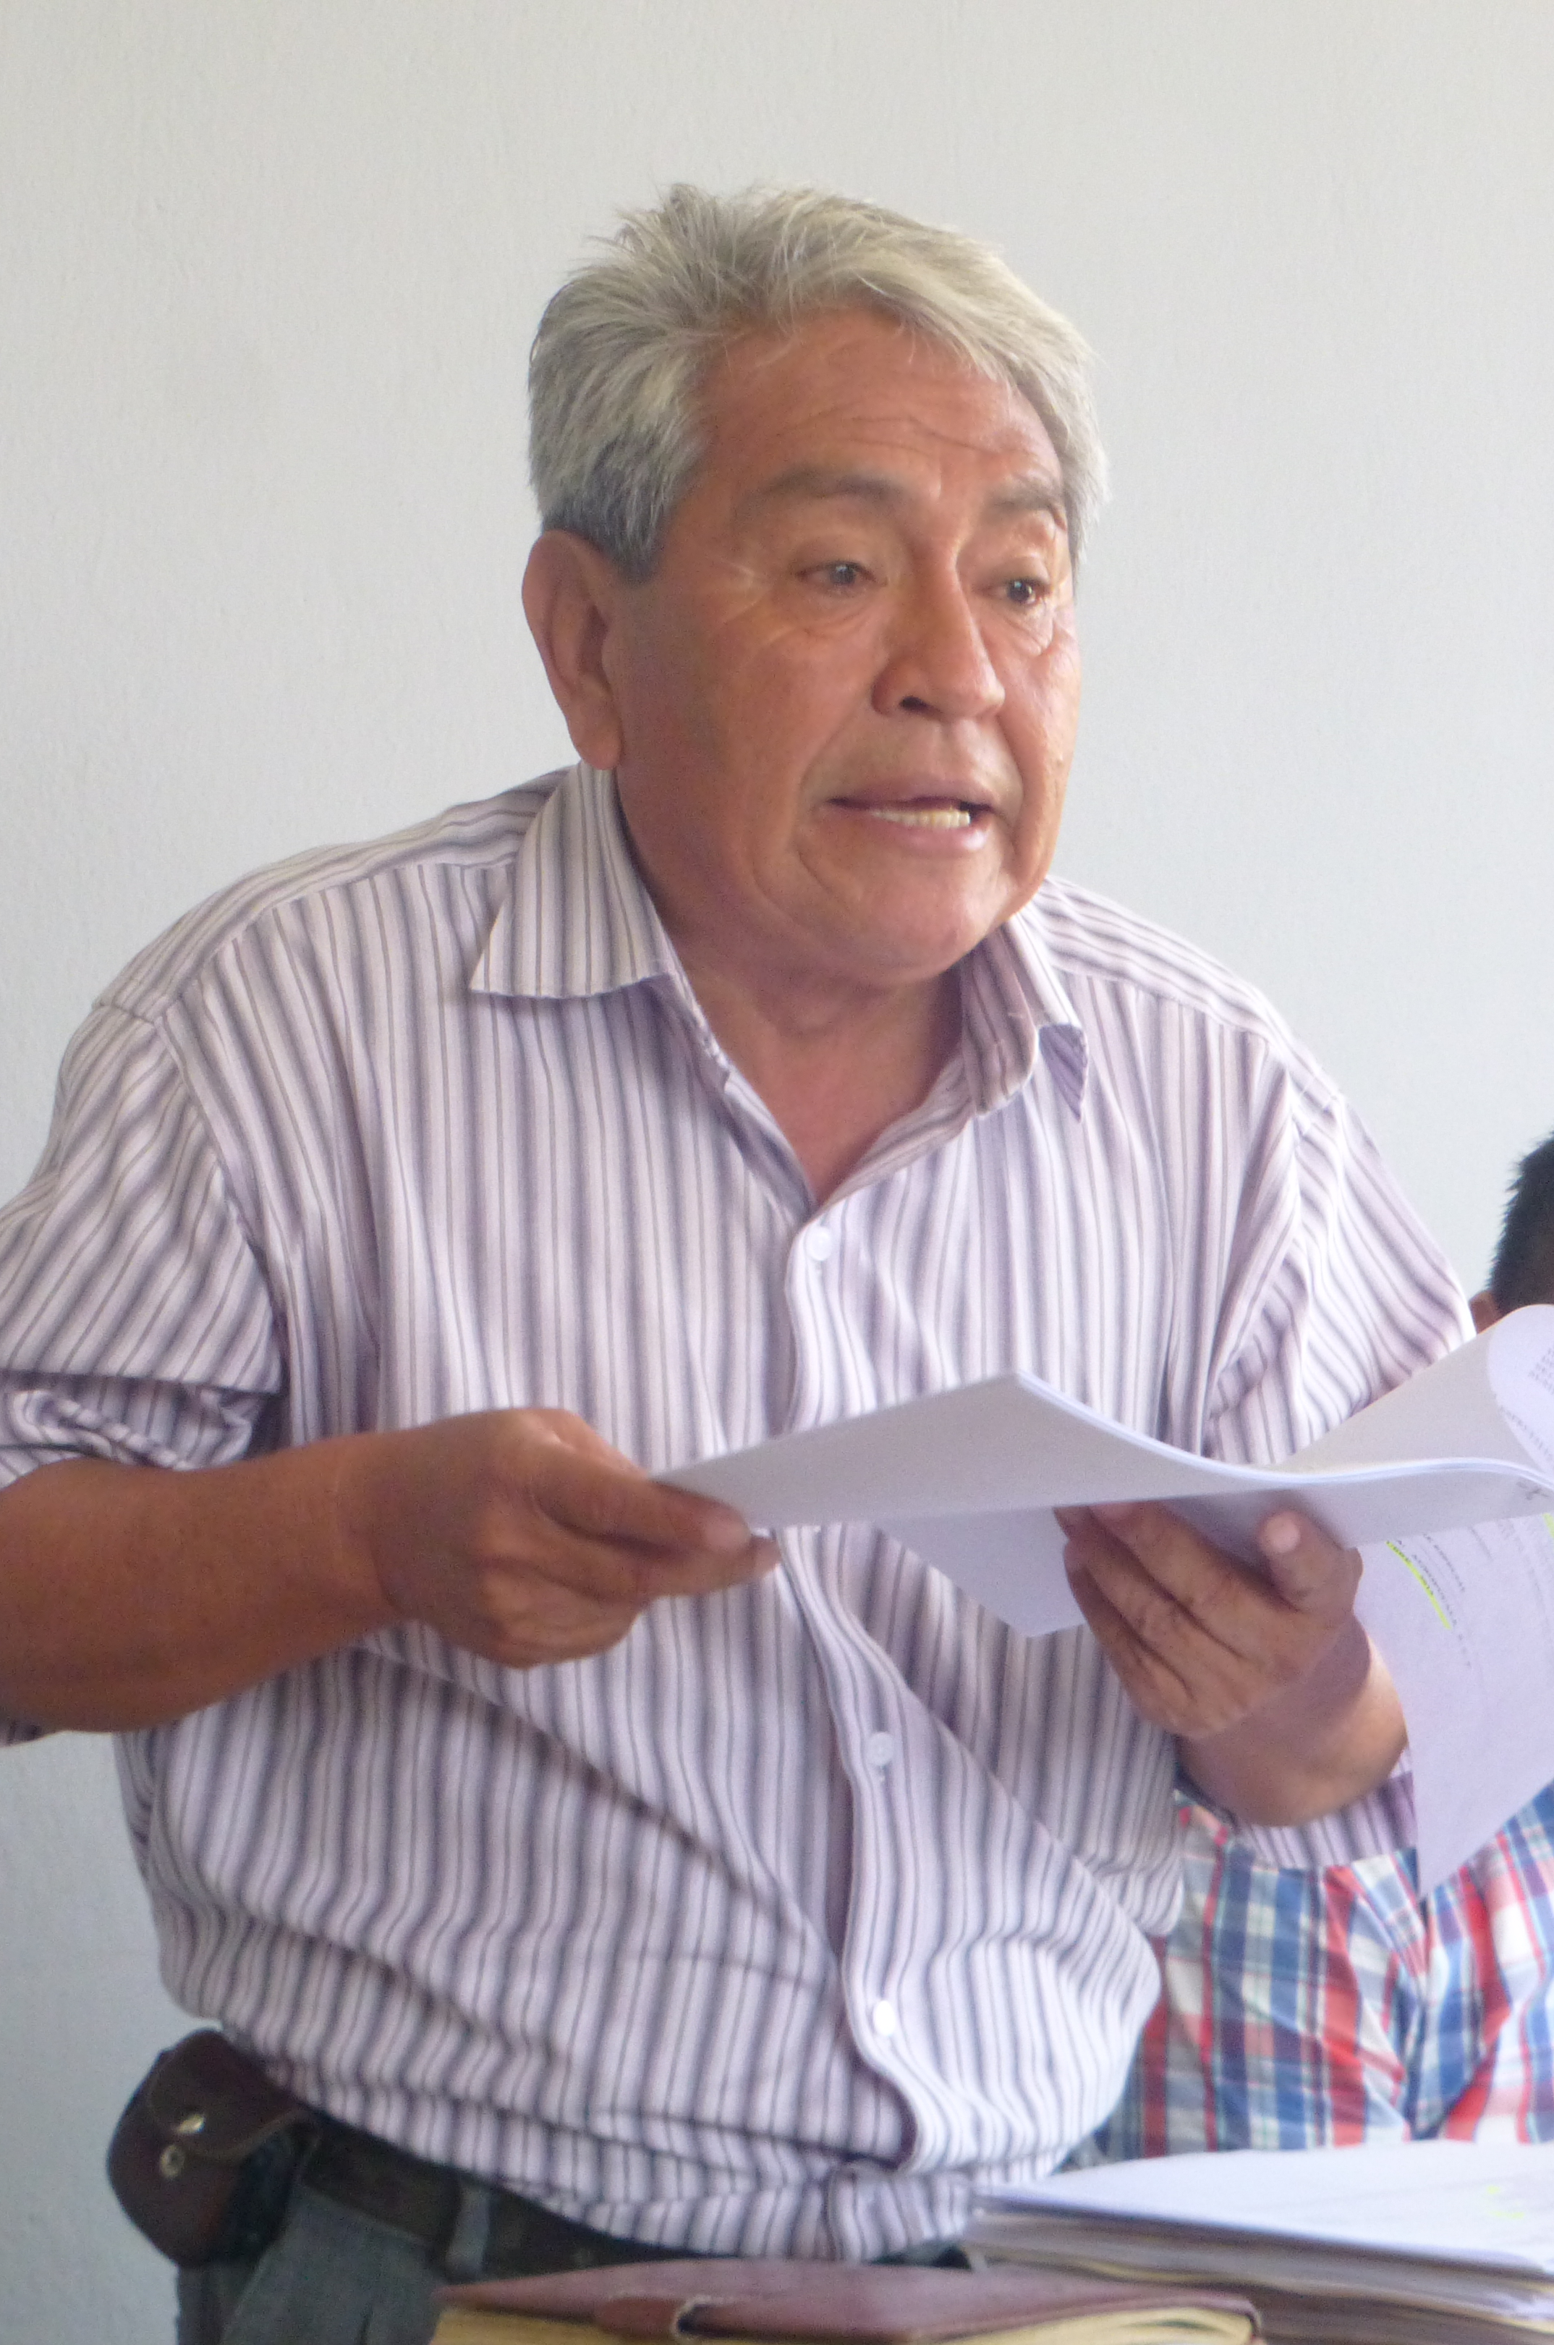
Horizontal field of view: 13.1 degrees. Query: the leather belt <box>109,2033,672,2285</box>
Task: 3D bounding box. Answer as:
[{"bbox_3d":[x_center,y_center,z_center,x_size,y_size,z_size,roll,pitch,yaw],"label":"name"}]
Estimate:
[{"bbox_3d":[-0.047,0.322,2.200,0.370,0.085,0.280,-2,6,-27],"label":"leather belt"}]

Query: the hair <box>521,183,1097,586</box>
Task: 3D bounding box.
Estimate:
[{"bbox_3d":[0.012,-0.235,2.120,0.175,0.155,0.205,-1,8,-37],"label":"hair"}]

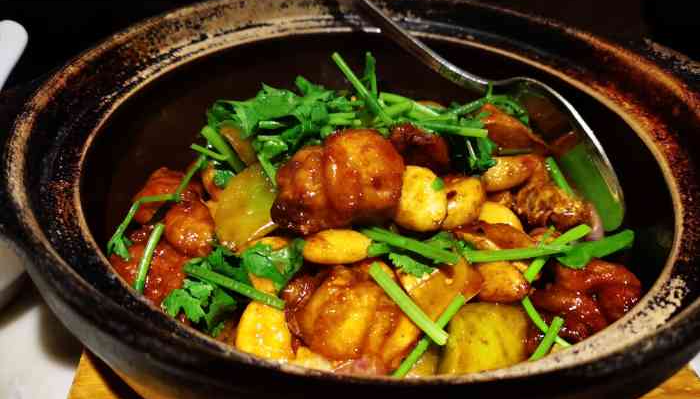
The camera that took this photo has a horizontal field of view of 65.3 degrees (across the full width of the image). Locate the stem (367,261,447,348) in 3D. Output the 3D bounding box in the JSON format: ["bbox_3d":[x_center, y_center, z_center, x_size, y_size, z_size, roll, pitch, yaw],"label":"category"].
[{"bbox_3d":[0.019,0.035,0.184,0.004,0.004,0.035,-30,65,-34],"label":"stem"}]

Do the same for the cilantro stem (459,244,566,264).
[{"bbox_3d":[0.063,0.020,0.207,0.043,0.004,0.004,-3,39,-13],"label":"cilantro stem"}]

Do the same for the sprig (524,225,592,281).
[{"bbox_3d":[0.081,0.021,0.211,0.040,0.005,0.005,-32,49,-24],"label":"sprig"}]

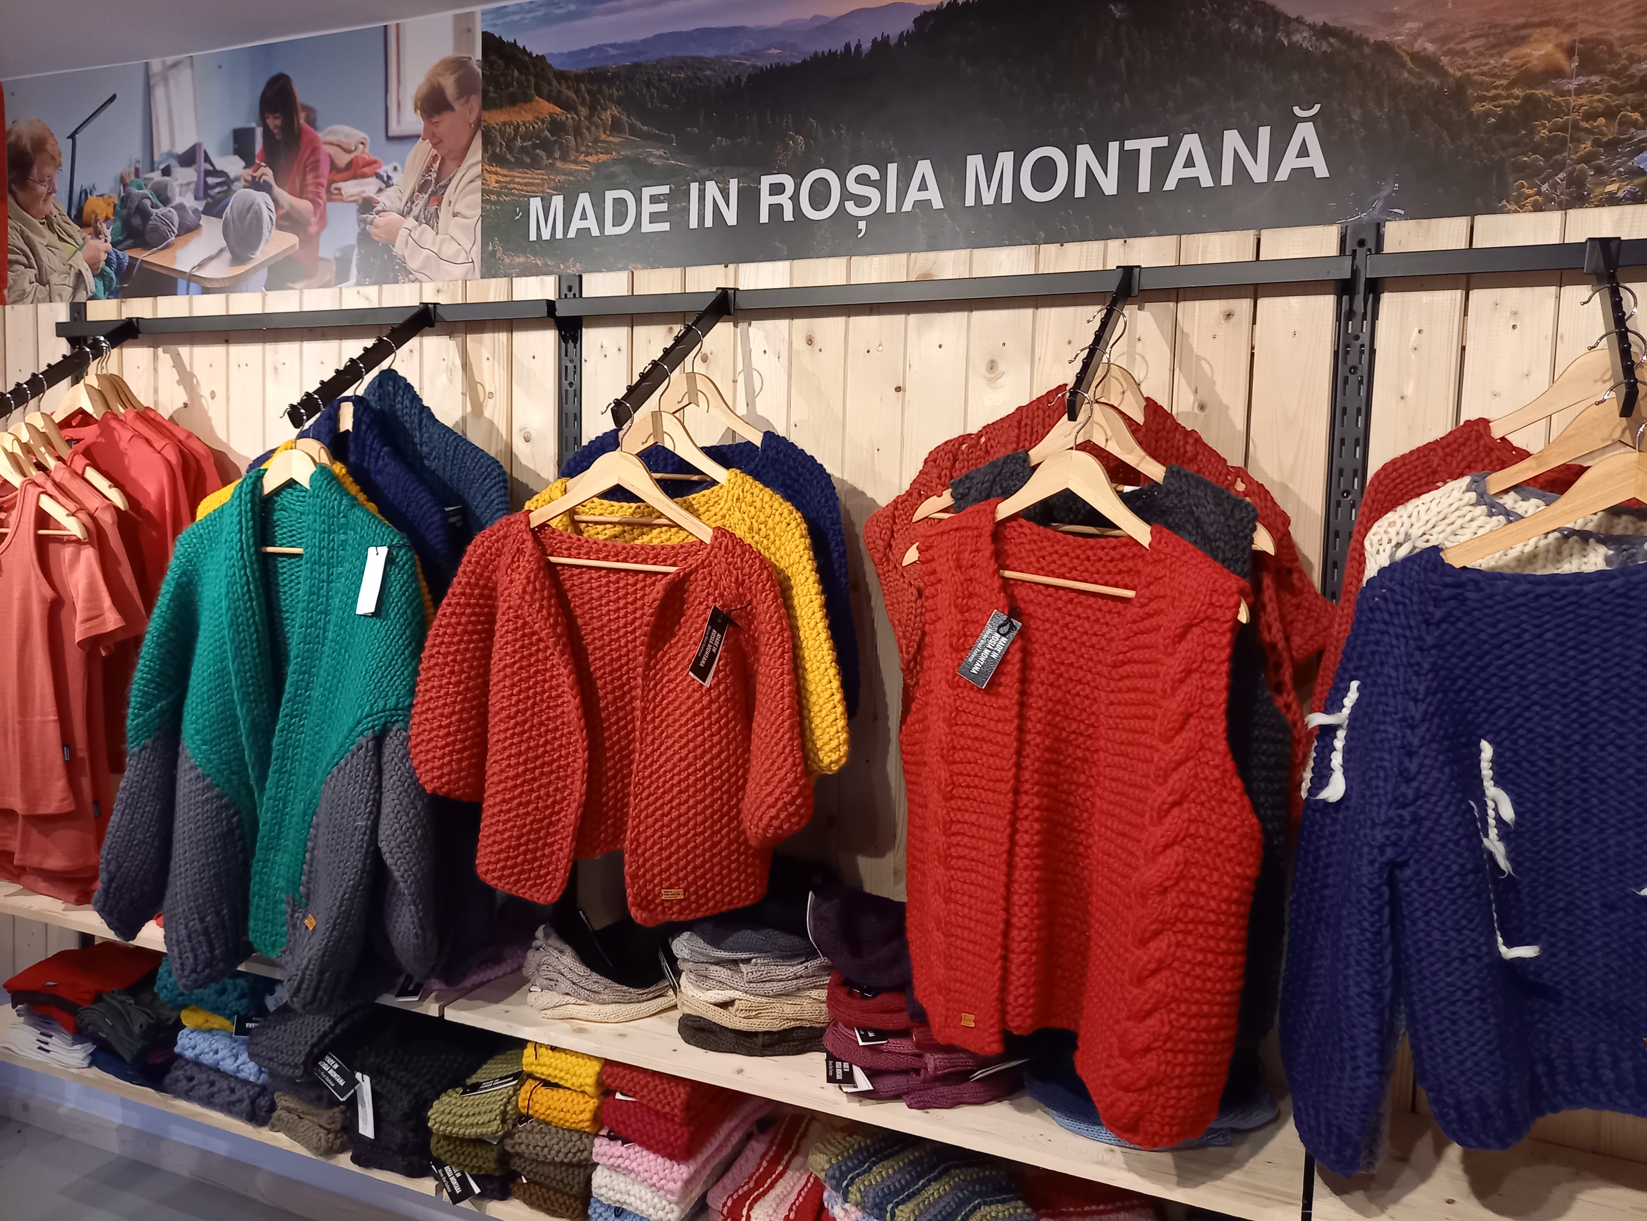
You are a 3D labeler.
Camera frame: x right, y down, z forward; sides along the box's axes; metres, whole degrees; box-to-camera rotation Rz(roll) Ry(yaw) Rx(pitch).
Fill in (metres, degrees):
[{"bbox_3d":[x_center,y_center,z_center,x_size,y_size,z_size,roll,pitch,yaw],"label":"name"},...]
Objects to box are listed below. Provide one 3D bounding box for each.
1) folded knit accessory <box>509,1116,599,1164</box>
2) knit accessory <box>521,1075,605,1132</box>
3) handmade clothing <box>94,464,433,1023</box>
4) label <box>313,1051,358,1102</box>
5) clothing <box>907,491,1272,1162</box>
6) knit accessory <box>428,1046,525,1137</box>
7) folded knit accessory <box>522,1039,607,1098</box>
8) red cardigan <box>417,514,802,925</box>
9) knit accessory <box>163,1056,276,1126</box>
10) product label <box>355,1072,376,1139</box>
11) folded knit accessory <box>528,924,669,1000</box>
[{"bbox_3d":[-0.352,0.765,1.826,0.160,0.052,0.210,4,5,23],"label":"folded knit accessory"},{"bbox_3d":[-0.346,0.721,1.832,0.140,0.050,0.210,4,5,29],"label":"knit accessory"},{"bbox_3d":[-0.885,0.187,1.871,0.680,0.810,0.210,4,5,23],"label":"handmade clothing"},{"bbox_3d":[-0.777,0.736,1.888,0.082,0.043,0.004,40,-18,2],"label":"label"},{"bbox_3d":[0.260,0.210,1.350,0.450,0.650,0.170,5,6,39],"label":"clothing"},{"bbox_3d":[-0.490,0.740,1.852,0.150,0.064,0.210,3,5,11],"label":"knit accessory"},{"bbox_3d":[-0.333,0.650,1.810,0.152,0.055,0.210,4,5,23],"label":"folded knit accessory"},{"bbox_3d":[-0.310,0.125,1.610,0.625,0.500,0.185,4,5,23],"label":"red cardigan"},{"bbox_3d":[-0.995,0.804,2.100,0.260,0.063,0.200,4,5,26],"label":"knit accessory"},{"bbox_3d":[-0.713,0.772,1.850,0.042,0.100,0.004,5,6,38],"label":"product label"},{"bbox_3d":[-0.321,0.533,1.845,0.215,0.085,0.200,3,5,13],"label":"folded knit accessory"}]

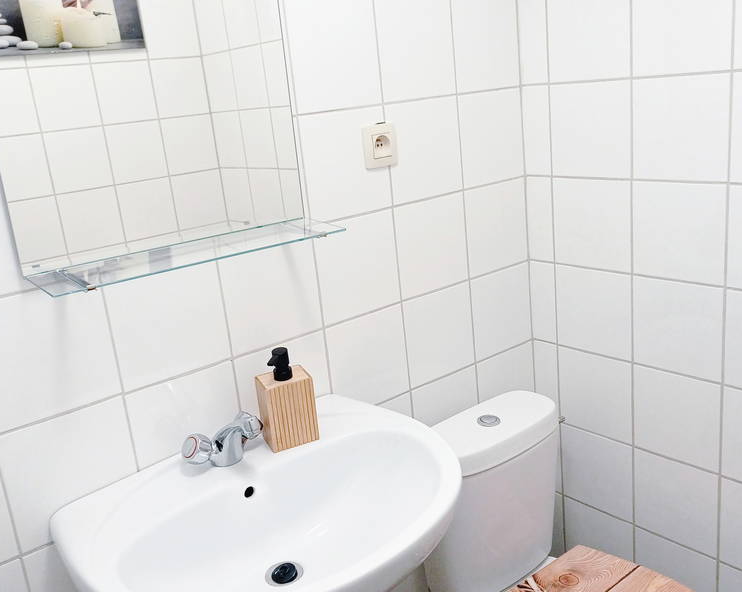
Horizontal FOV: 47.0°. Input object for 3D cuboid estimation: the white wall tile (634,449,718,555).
[{"bbox_3d":[0.662,0.444,1.847,0.010,0.195,0.199,-18,20,-37],"label":"white wall tile"}]

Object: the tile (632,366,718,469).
[{"bbox_3d":[0.645,0.254,1.794,0.010,0.195,0.199,-18,20,-37],"label":"tile"}]

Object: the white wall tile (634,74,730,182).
[{"bbox_3d":[0.593,-0.318,1.641,0.008,0.197,0.200,-18,20,-38],"label":"white wall tile"}]

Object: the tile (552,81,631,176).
[{"bbox_3d":[0.461,-0.348,1.793,0.008,0.197,0.200,-18,20,-38],"label":"tile"}]

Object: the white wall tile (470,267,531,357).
[{"bbox_3d":[0.299,0.033,1.963,0.199,0.195,0.010,-18,20,-37],"label":"white wall tile"}]

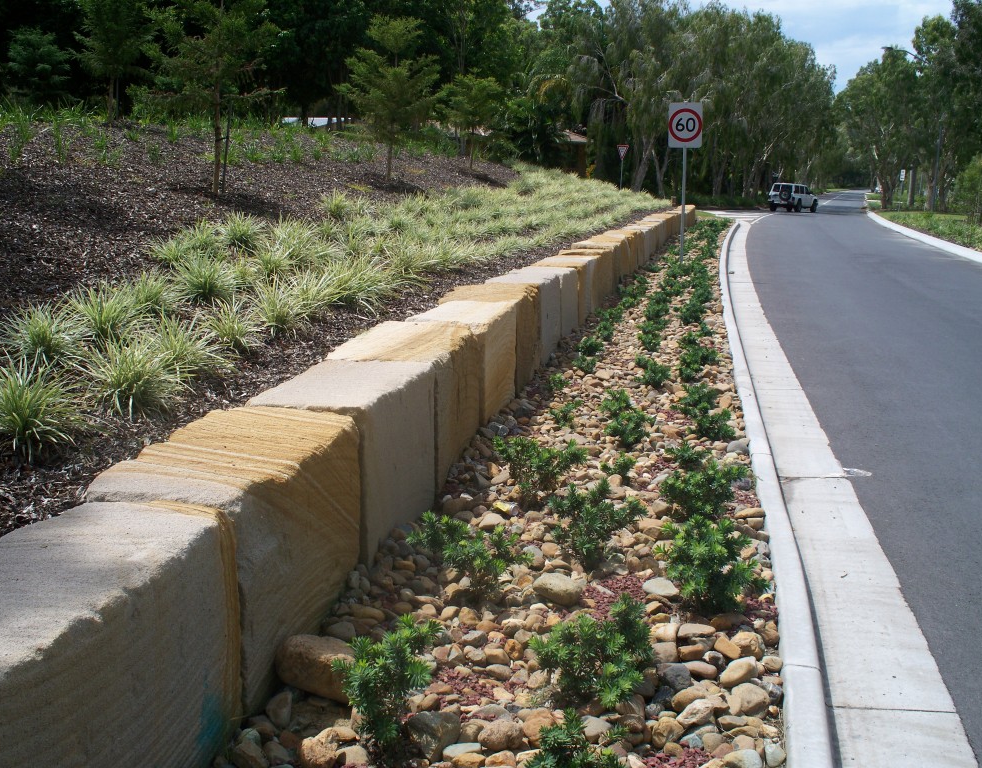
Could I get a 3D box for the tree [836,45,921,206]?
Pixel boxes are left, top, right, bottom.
[{"bbox_3d":[26.911,-17.658,74.087,5.600,10.800,5.500,4,11,19],"label":"tree"}]

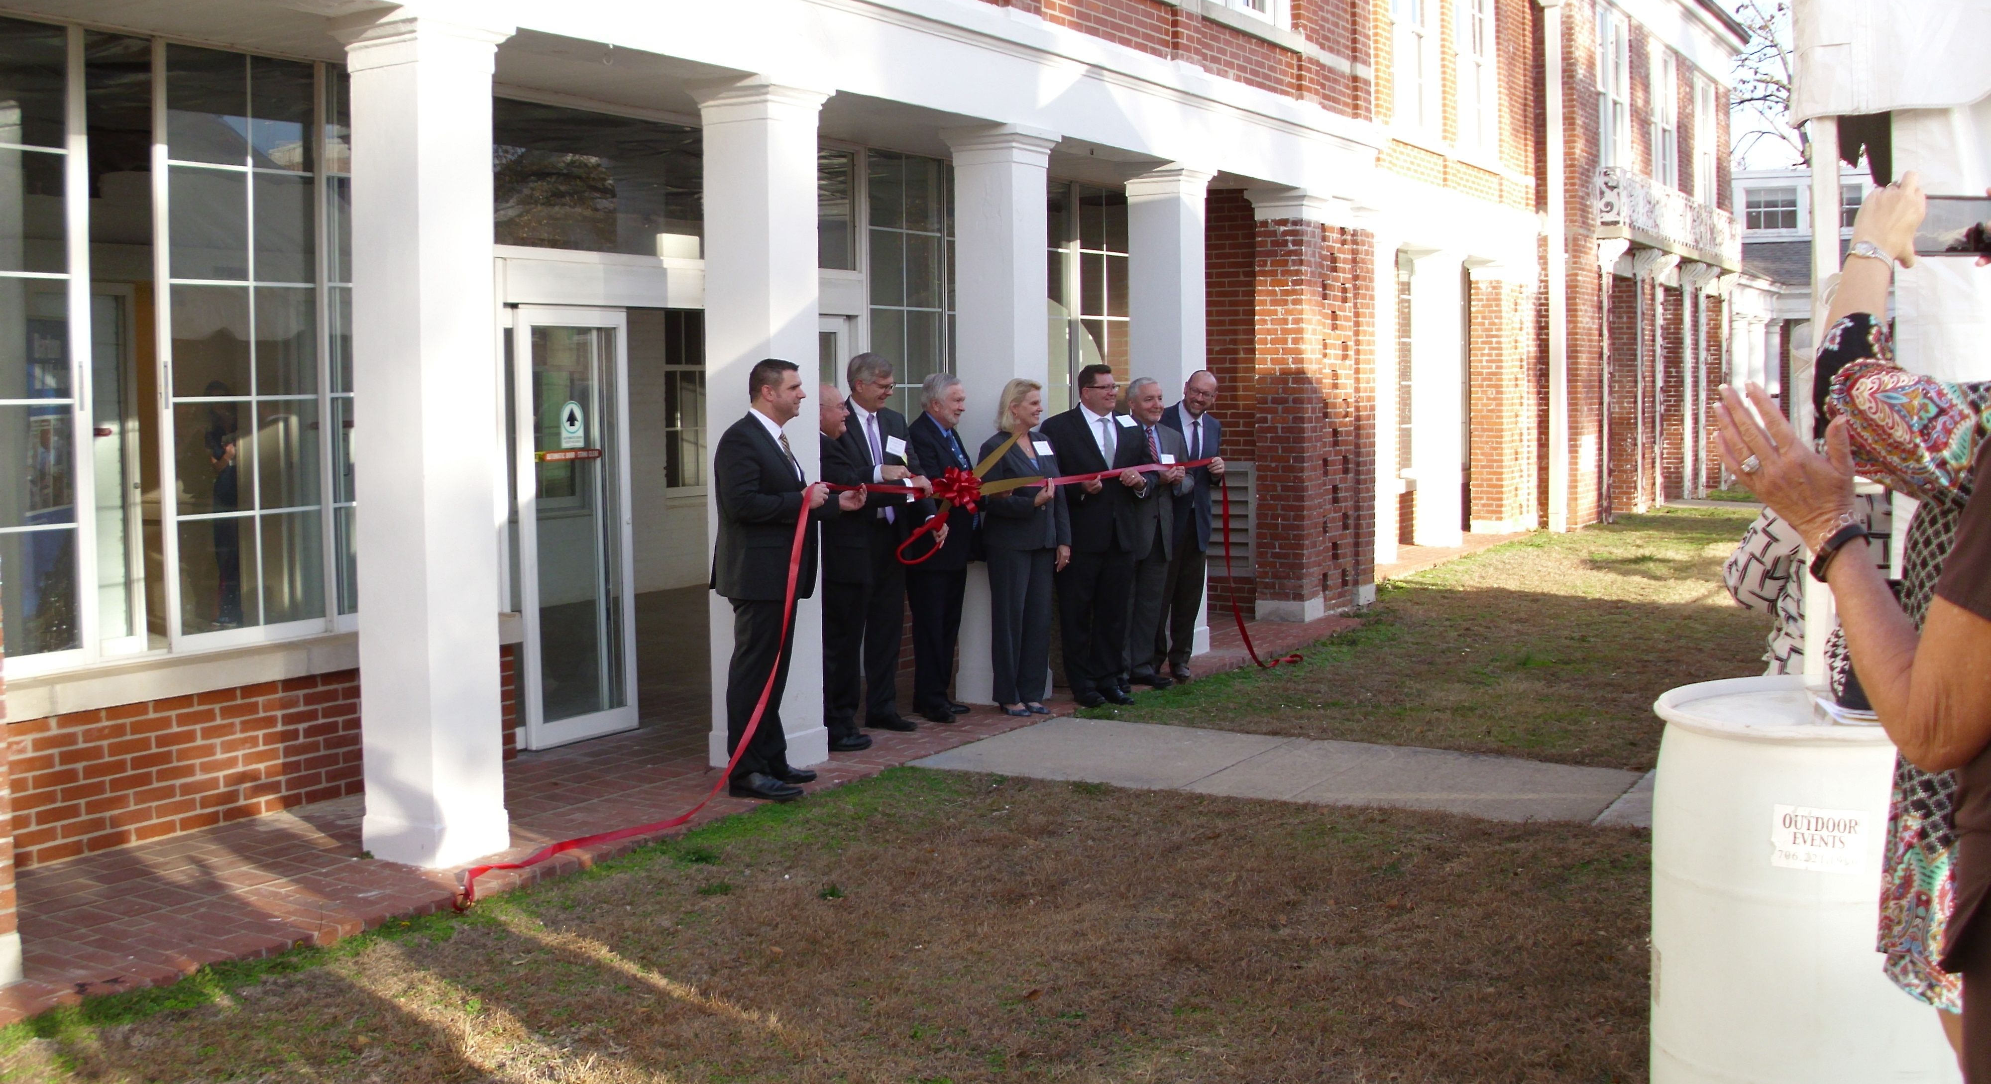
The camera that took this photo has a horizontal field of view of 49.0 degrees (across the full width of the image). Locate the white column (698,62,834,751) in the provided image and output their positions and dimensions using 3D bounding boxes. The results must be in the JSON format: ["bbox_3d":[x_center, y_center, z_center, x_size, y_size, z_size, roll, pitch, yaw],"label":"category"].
[{"bbox_3d":[-1.016,-0.495,9.674,0.450,2.980,0.460,2,5,29],"label":"white column"}]

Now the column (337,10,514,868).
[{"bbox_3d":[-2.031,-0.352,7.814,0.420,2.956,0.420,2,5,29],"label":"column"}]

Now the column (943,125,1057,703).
[{"bbox_3d":[0.034,-0.641,11.545,0.450,2.980,0.460,2,5,29],"label":"column"}]

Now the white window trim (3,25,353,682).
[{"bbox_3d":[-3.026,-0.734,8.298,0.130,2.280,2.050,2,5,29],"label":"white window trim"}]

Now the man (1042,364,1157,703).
[{"bbox_3d":[0.541,-0.045,11.613,0.380,1.800,0.580,4,6,45],"label":"man"}]

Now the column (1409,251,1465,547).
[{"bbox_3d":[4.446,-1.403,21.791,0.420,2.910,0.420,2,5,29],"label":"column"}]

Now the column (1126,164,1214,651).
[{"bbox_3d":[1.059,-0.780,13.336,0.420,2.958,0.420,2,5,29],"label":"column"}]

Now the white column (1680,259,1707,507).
[{"bbox_3d":[9.559,-2.187,29.856,0.300,3.227,0.180,2,5,29],"label":"white column"}]

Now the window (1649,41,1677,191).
[{"bbox_3d":[8.748,-5.464,28.600,0.130,2.030,1.650,2,5,29],"label":"window"}]

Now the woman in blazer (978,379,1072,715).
[{"bbox_3d":[0.152,0.019,11.220,0.460,1.710,0.320,-4,6,-42],"label":"woman in blazer"}]

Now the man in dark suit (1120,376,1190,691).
[{"bbox_3d":[0.891,-0.057,12.059,0.500,1.705,0.380,-4,6,-44],"label":"man in dark suit"}]

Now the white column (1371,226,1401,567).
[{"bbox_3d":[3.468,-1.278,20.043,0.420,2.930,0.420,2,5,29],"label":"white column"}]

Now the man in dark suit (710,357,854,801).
[{"bbox_3d":[-0.881,0.141,8.998,0.460,1.785,0.520,1,4,16],"label":"man in dark suit"}]

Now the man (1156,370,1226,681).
[{"bbox_3d":[1.073,-0.113,12.620,0.510,1.755,0.370,-2,5,-27],"label":"man"}]

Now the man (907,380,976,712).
[{"bbox_3d":[-0.234,0.015,10.987,0.380,1.735,0.500,2,5,29],"label":"man"}]

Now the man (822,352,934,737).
[{"bbox_3d":[-0.557,0.001,10.640,0.560,1.840,0.420,-3,5,-35],"label":"man"}]

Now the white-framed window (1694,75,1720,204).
[{"bbox_3d":[10.758,-6.015,33.078,0.150,2.200,1.700,2,5,29],"label":"white-framed window"}]

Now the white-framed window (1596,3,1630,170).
[{"bbox_3d":[7.293,-5.319,25.902,0.150,1.949,1.639,2,5,29],"label":"white-framed window"}]

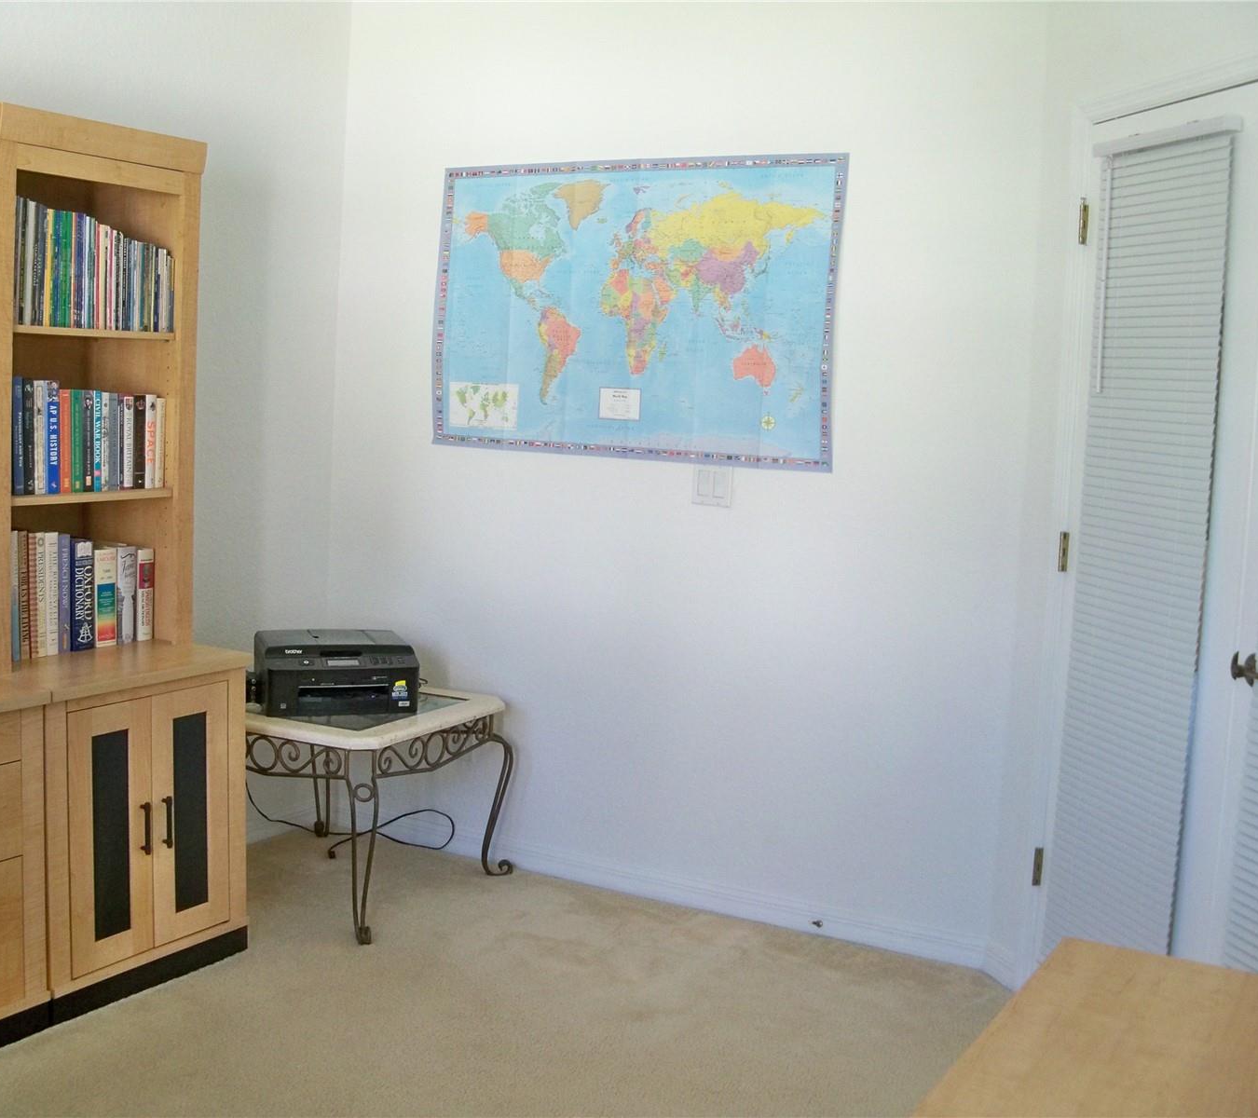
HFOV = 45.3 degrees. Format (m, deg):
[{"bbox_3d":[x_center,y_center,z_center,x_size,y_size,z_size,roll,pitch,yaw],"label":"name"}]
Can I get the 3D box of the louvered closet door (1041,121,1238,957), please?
[{"bbox_3d":[1.048,0.050,3.101,0.050,1.860,0.530,1,6,-16],"label":"louvered closet door"}]

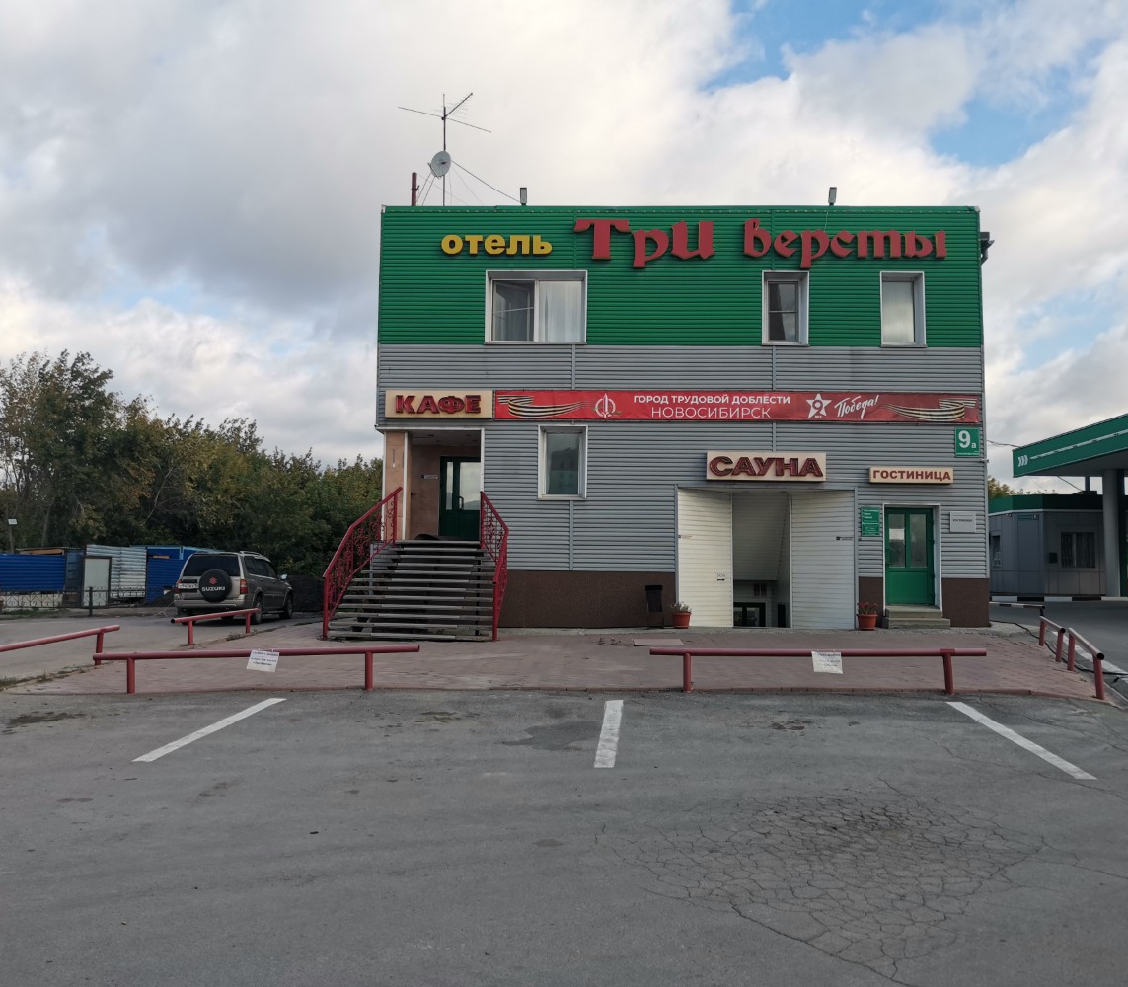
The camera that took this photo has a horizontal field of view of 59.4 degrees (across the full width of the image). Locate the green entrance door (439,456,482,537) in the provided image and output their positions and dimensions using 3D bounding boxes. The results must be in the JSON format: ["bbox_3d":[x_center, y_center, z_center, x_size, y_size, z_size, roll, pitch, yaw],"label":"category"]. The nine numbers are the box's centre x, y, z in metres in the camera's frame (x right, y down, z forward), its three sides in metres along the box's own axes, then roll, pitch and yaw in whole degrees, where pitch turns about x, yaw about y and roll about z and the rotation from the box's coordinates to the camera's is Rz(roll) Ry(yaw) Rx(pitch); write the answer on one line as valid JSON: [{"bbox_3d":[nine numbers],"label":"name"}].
[{"bbox_3d":[-2.417,0.106,24.099,1.312,1.995,0.101,1,-5,2],"label":"green entrance door"}]

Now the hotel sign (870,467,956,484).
[{"bbox_3d":[7.138,-0.364,20.372,1.733,0.340,0.140,1,-5,2],"label":"hotel sign"}]

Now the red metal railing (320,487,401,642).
[{"bbox_3d":[-4.077,1.287,20.157,0.828,3.169,3.311,1,-5,2],"label":"red metal railing"}]

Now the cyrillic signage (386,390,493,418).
[{"bbox_3d":[-2.746,-1.961,21.961,2.402,0.586,0.202,1,-5,2],"label":"cyrillic signage"}]

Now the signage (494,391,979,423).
[{"bbox_3d":[3.576,-1.807,20.659,10.054,0.662,0.050,1,-5,2],"label":"signage"}]

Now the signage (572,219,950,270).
[{"bbox_3d":[4.128,-5.251,20.885,7.821,1.123,0.140,1,-5,2],"label":"signage"}]

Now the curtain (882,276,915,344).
[{"bbox_3d":[7.218,-3.934,21.368,0.746,1.494,0.100,1,-5,2],"label":"curtain"}]

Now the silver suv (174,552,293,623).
[{"bbox_3d":[-8.396,2.436,25.646,1.770,1.740,4.400,1,-5,1],"label":"silver suv"}]

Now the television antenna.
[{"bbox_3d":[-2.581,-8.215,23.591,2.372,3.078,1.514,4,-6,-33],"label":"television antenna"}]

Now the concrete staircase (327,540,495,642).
[{"bbox_3d":[-2.782,1.897,20.100,3.149,1.958,3.230,1,-5,2],"label":"concrete staircase"}]

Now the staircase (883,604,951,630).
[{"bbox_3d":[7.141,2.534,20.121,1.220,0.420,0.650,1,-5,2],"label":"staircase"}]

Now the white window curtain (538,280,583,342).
[{"bbox_3d":[-0.077,-3.968,21.615,0.988,1.396,0.100,1,-5,2],"label":"white window curtain"}]

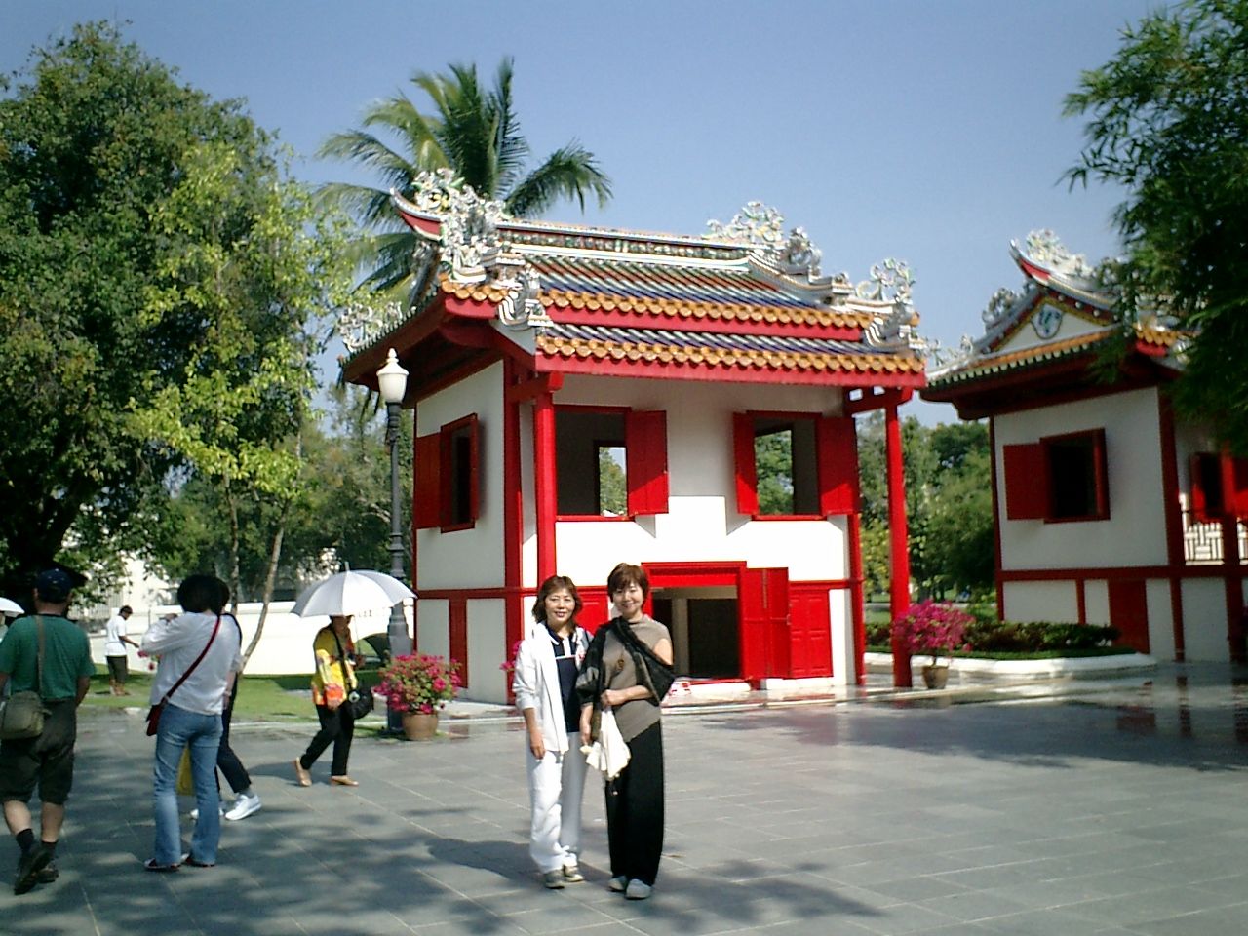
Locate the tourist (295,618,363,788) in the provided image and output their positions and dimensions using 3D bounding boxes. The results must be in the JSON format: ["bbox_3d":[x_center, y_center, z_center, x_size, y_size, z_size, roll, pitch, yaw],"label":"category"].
[{"bbox_3d":[-2.448,1.833,11.013,0.560,1.470,0.480,-3,-5,15],"label":"tourist"}]

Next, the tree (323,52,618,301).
[{"bbox_3d":[-3.256,-2.387,28.455,6.600,12.806,6.600,-2,-5,0],"label":"tree"}]

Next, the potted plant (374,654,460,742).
[{"bbox_3d":[-2.099,2.307,13.670,0.860,0.880,0.820,-2,-5,0],"label":"potted plant"}]

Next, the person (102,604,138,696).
[{"bbox_3d":[-8.418,3.056,22.300,0.550,1.520,0.470,0,-5,-18],"label":"person"}]

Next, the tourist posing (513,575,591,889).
[{"bbox_3d":[-0.366,1.325,6.863,0.430,1.540,0.300,0,-5,-12],"label":"tourist posing"}]

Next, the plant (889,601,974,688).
[{"bbox_3d":[4.029,2.309,17.585,1.030,1.150,1.000,-2,-5,0],"label":"plant"}]

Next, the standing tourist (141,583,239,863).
[{"bbox_3d":[-2.493,1.437,7.662,0.500,1.610,0.420,0,-5,-18],"label":"standing tourist"}]

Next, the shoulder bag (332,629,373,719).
[{"bbox_3d":[-2.245,1.705,11.030,0.300,0.720,0.200,2,-6,-37],"label":"shoulder bag"}]

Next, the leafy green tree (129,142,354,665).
[{"bbox_3d":[-6.603,-0.871,23.016,3.700,9.100,3.500,1,-6,-25],"label":"leafy green tree"}]

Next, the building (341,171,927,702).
[{"bbox_3d":[0.090,-0.516,19.328,6.900,7.400,6.200,1,-6,-25],"label":"building"}]

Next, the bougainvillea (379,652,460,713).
[{"bbox_3d":[-2.121,2.207,13.801,0.850,0.600,0.800,1,-6,-25],"label":"bougainvillea"}]

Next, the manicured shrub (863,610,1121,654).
[{"bbox_3d":[5.726,2.615,21.040,5.000,0.560,0.900,1,-6,-25],"label":"manicured shrub"}]

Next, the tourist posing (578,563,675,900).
[{"bbox_3d":[-0.004,1.292,6.724,0.480,1.610,0.360,-2,-5,3],"label":"tourist posing"}]

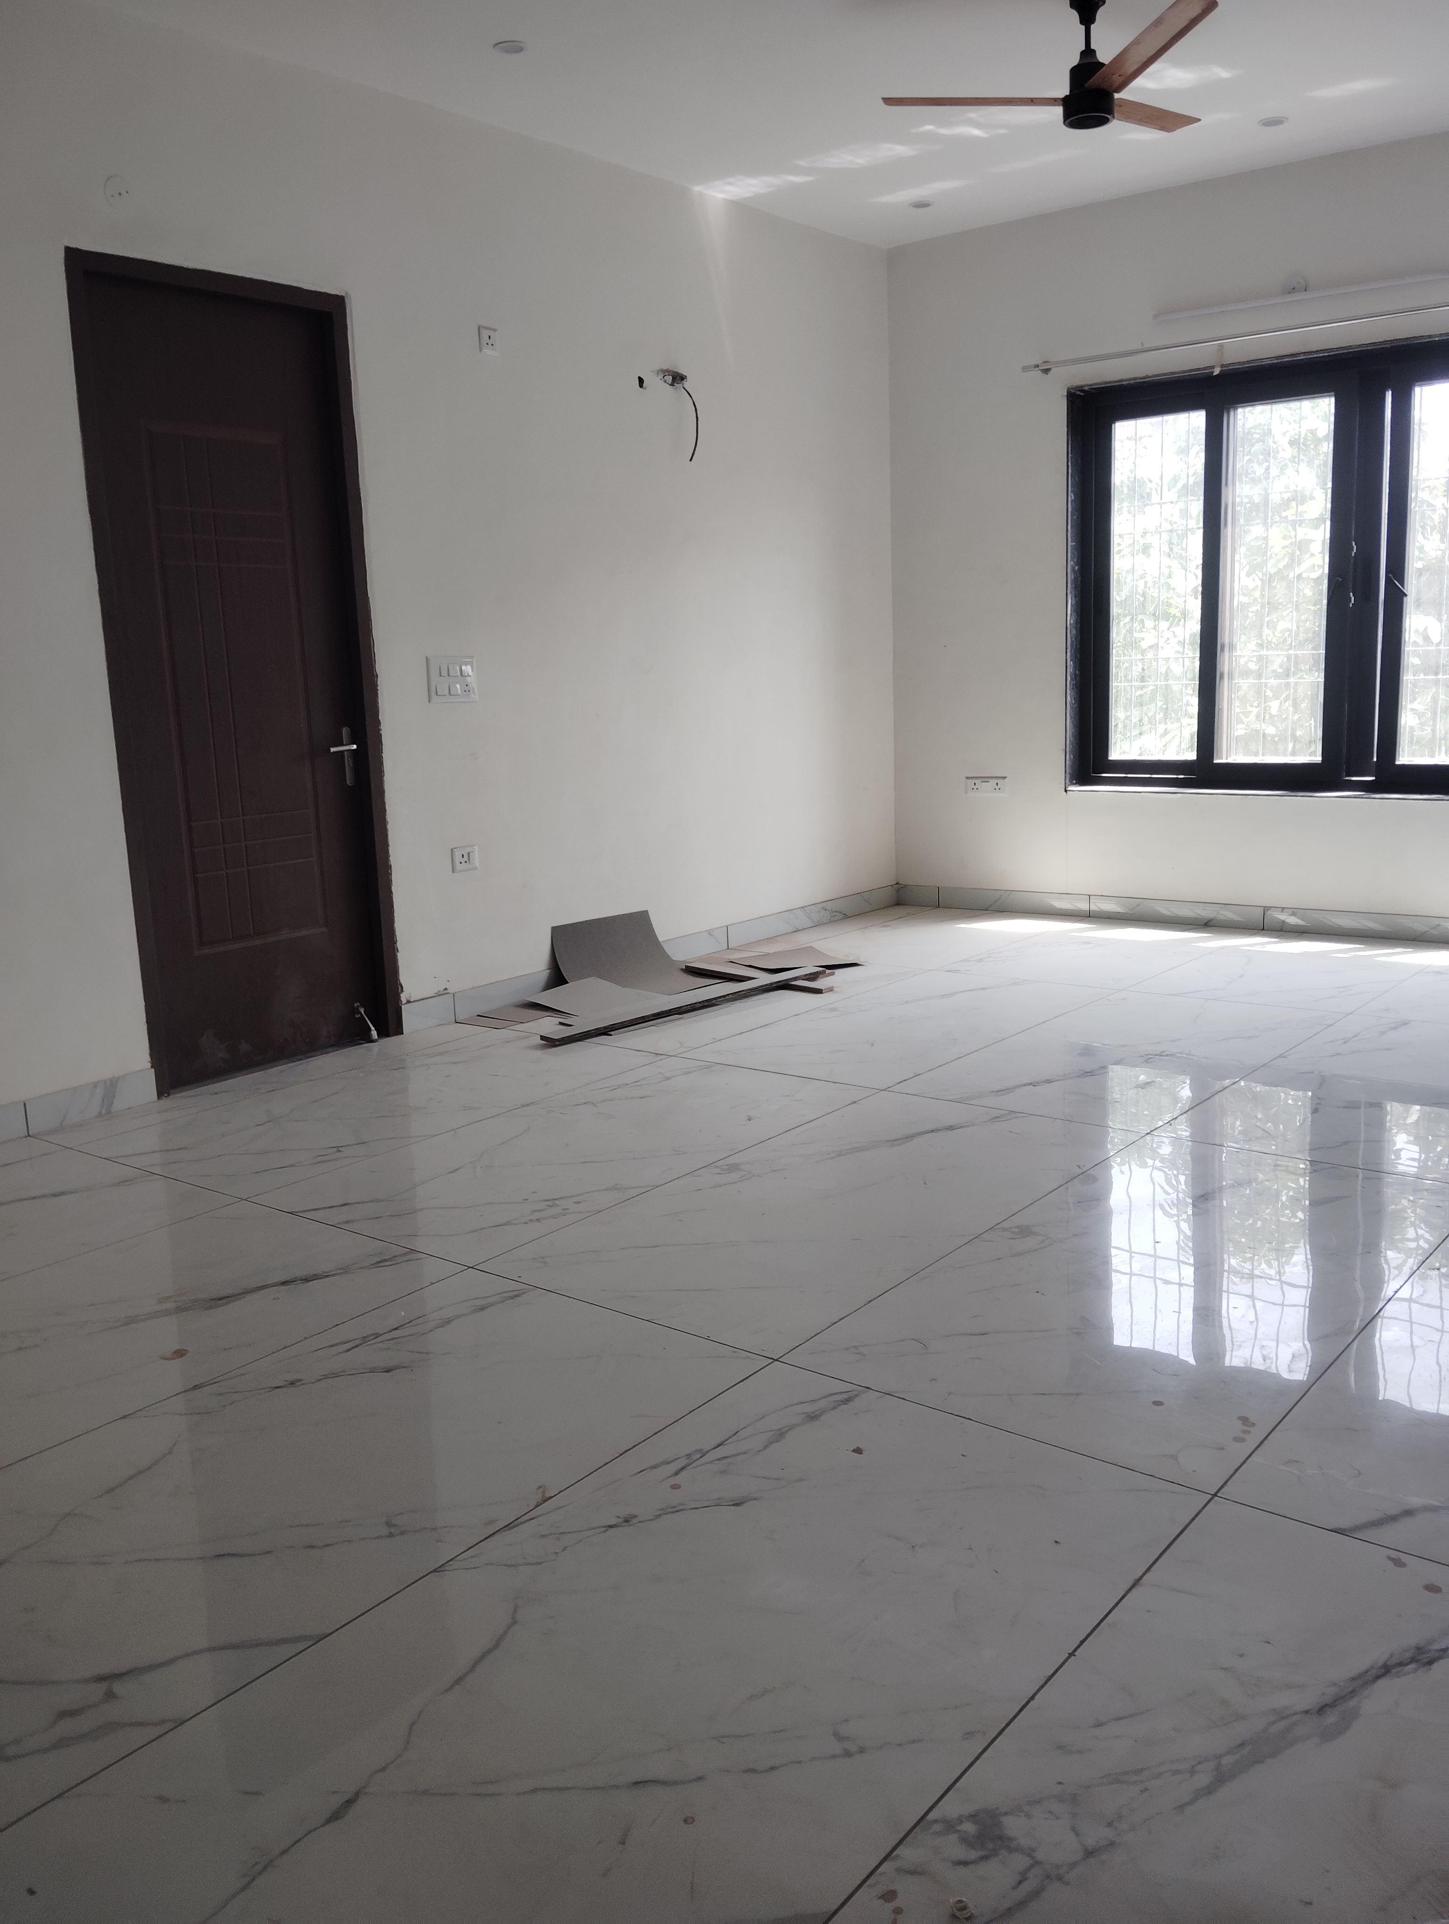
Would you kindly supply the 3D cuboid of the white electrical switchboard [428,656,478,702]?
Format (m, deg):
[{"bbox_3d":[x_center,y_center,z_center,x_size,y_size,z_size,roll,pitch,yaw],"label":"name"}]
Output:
[{"bbox_3d":[-0.951,-0.989,5.469,0.017,0.160,0.217,6,14,38],"label":"white electrical switchboard"}]

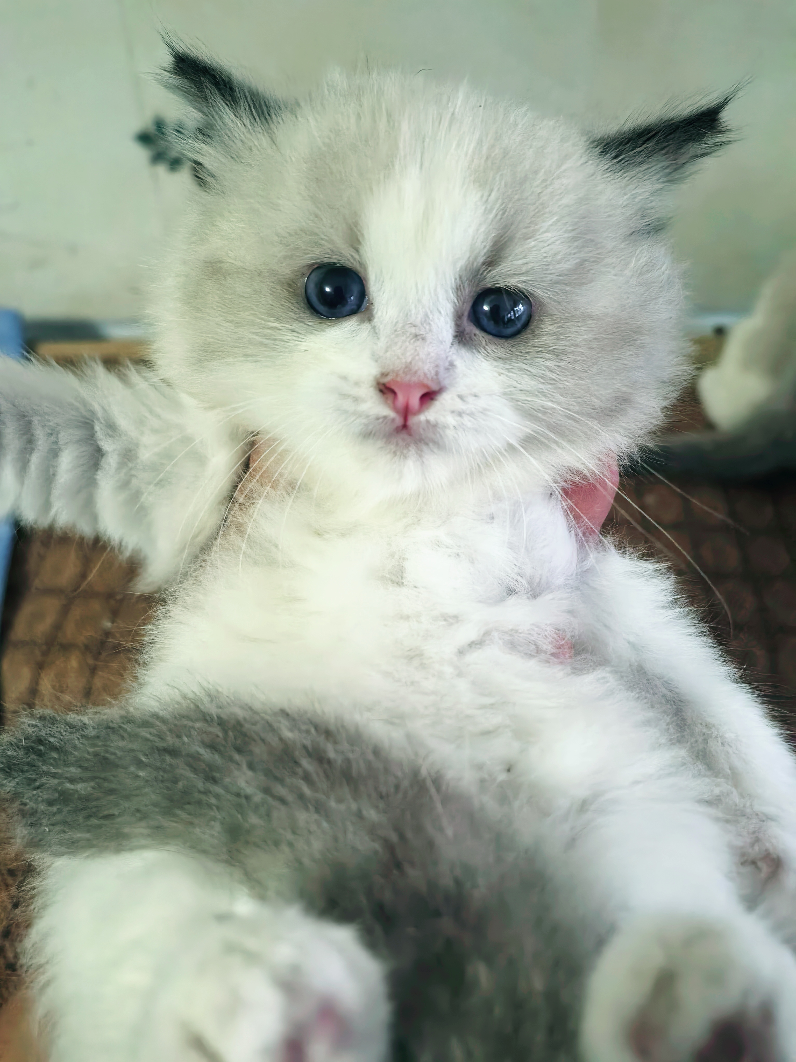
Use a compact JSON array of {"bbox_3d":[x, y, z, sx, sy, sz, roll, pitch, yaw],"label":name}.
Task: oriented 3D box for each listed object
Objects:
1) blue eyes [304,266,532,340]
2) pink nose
[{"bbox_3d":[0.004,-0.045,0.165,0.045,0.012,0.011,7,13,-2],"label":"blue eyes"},{"bbox_3d":[0.002,-0.025,0.157,0.012,0.008,0.007,7,13,-2],"label":"pink nose"}]

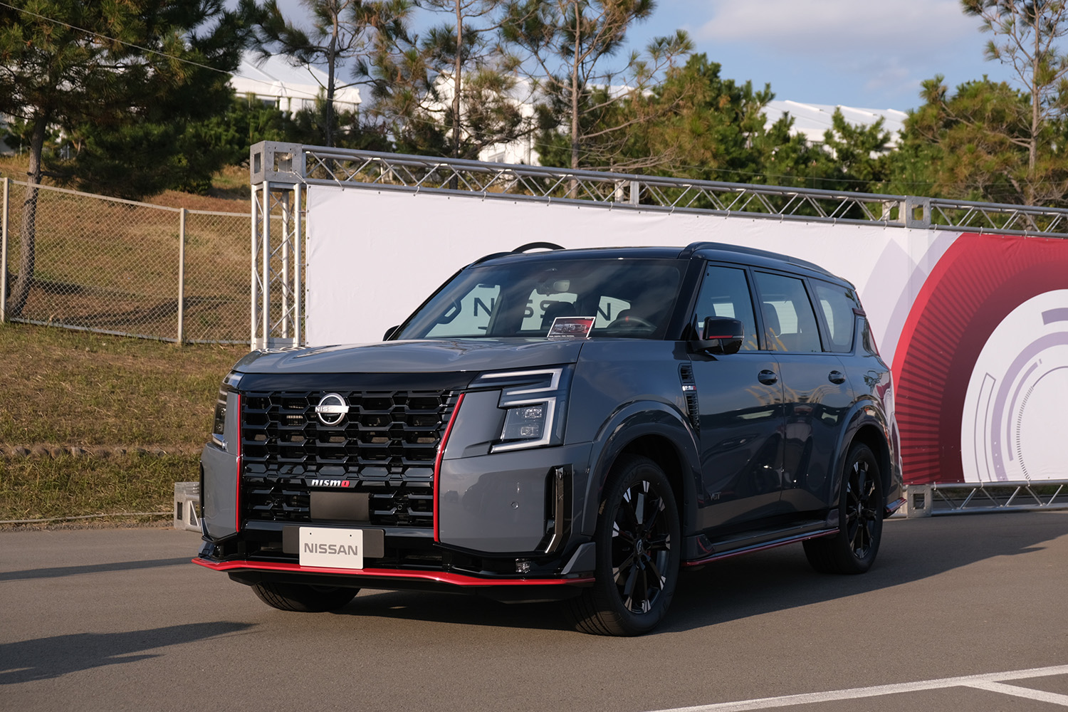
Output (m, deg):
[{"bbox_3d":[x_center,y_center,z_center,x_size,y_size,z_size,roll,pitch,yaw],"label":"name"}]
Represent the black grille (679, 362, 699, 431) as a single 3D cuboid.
[{"bbox_3d":[0.734,0.205,7.210,0.040,0.335,0.220,-1,-3,30],"label":"black grille"}]

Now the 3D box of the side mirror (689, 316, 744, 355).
[{"bbox_3d":[0.889,-0.096,7.317,0.240,0.195,0.220,-1,-3,30],"label":"side mirror"}]

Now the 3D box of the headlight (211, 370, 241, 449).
[{"bbox_3d":[-1.395,0.247,7.010,0.335,0.375,0.310,-1,-3,30],"label":"headlight"}]

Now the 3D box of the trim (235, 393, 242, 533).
[{"bbox_3d":[-1.311,0.473,6.714,0.090,0.612,0.110,-1,-3,30],"label":"trim"}]

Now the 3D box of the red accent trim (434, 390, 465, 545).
[{"bbox_3d":[-0.344,0.453,6.149,0.090,0.612,0.110,-1,-3,30],"label":"red accent trim"}]

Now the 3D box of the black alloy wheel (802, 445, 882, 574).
[{"bbox_3d":[1.921,0.940,9.436,0.285,0.822,0.826,-1,-3,30],"label":"black alloy wheel"}]

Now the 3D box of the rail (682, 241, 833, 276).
[{"bbox_3d":[1.355,-0.538,8.928,0.095,0.165,2.400,-1,-3,30],"label":"rail"}]

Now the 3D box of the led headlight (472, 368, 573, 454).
[{"bbox_3d":[-0.052,0.220,6.226,0.335,0.375,0.310,-1,-3,30],"label":"led headlight"}]

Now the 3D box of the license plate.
[{"bbox_3d":[-0.854,0.808,6.366,0.330,0.165,0.012,-1,-3,30],"label":"license plate"}]

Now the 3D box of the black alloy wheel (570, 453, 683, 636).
[{"bbox_3d":[0.370,0.835,6.783,0.285,0.822,0.826,-1,-3,30],"label":"black alloy wheel"}]

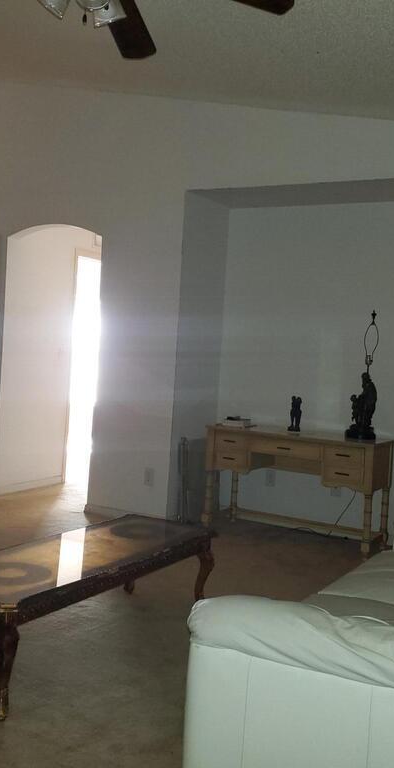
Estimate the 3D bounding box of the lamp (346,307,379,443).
[{"bbox_3d":[1.160,-0.069,5.355,0.190,0.889,0.150,5,3,32],"label":"lamp"}]

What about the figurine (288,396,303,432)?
[{"bbox_3d":[0.719,0.216,5.576,0.090,0.251,0.070,4,2,25],"label":"figurine"}]

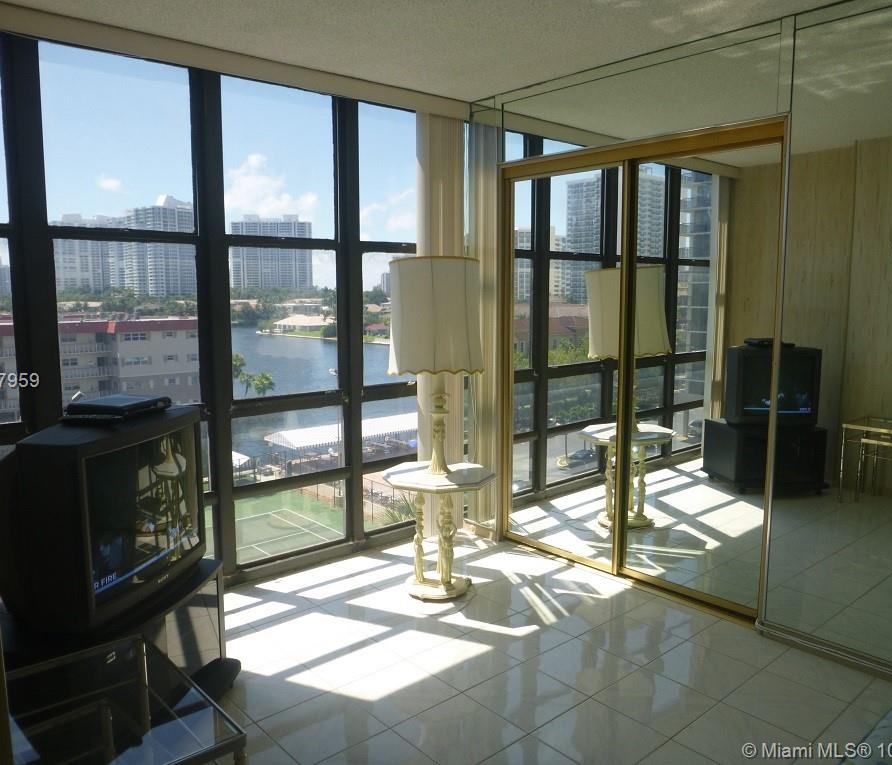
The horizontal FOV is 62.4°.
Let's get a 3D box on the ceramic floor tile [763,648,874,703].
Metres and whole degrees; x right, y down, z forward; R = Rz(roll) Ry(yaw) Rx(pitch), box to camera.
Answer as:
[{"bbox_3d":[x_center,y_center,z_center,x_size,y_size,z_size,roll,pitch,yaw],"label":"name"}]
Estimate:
[{"bbox_3d":[1.429,1.110,2.800,0.293,0.010,0.319,-7,10,-41],"label":"ceramic floor tile"}]

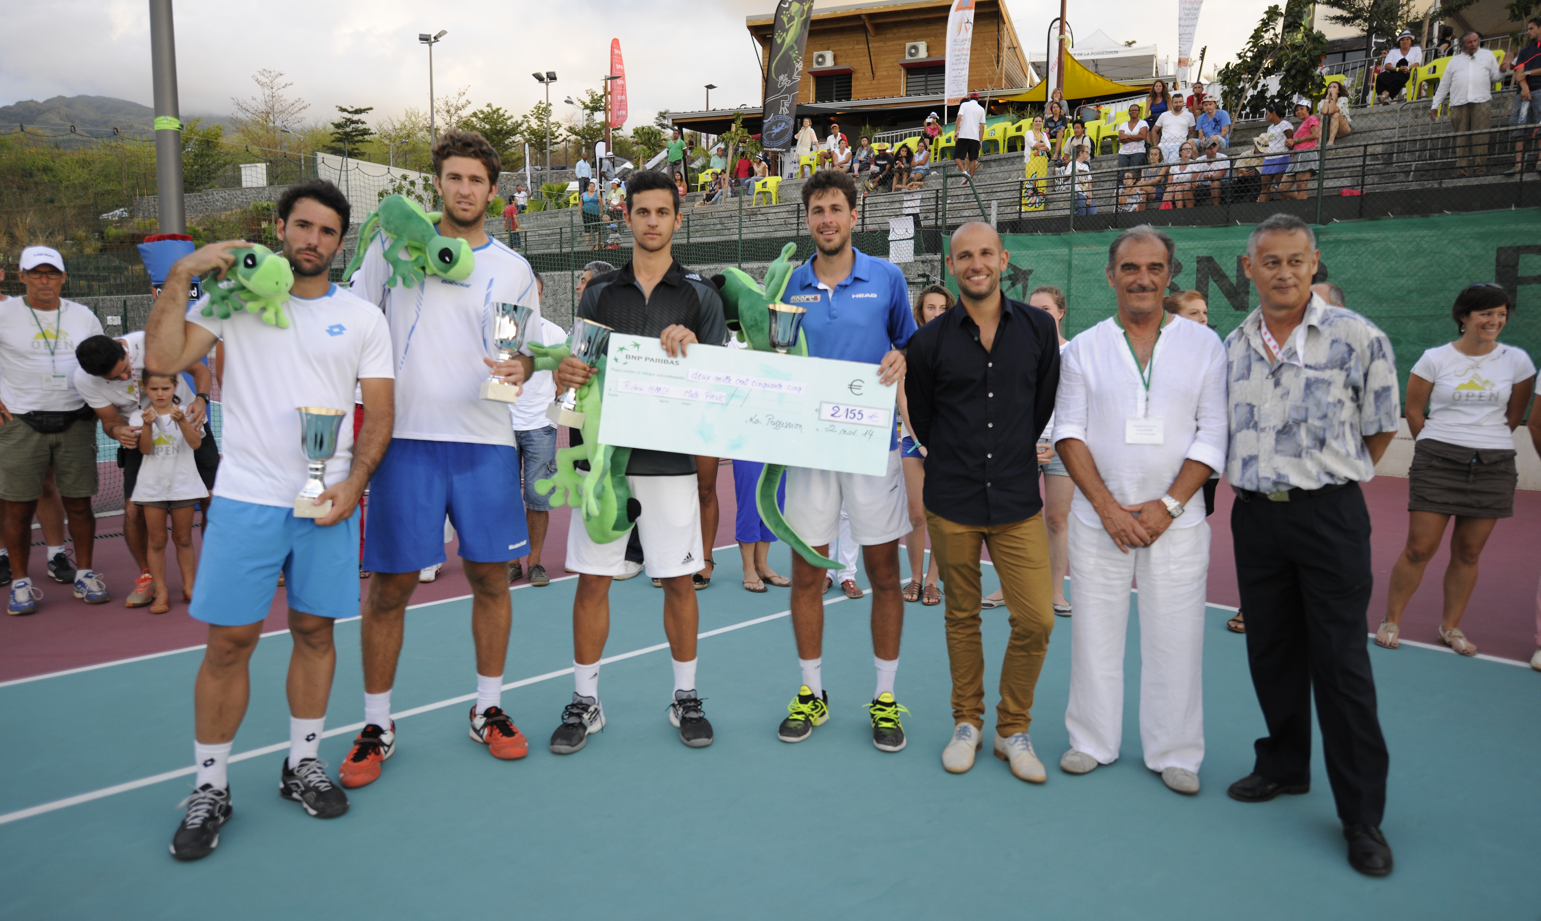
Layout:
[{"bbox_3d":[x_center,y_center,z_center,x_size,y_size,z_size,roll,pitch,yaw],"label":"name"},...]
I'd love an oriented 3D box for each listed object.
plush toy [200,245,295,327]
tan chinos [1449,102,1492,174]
[{"bbox_3d":[-1.432,-0.476,2.800,0.250,0.230,0.350,-4,16,-40],"label":"plush toy"},{"bbox_3d":[8.723,-4.067,12.800,0.440,0.960,0.310,6,9,37],"label":"tan chinos"}]

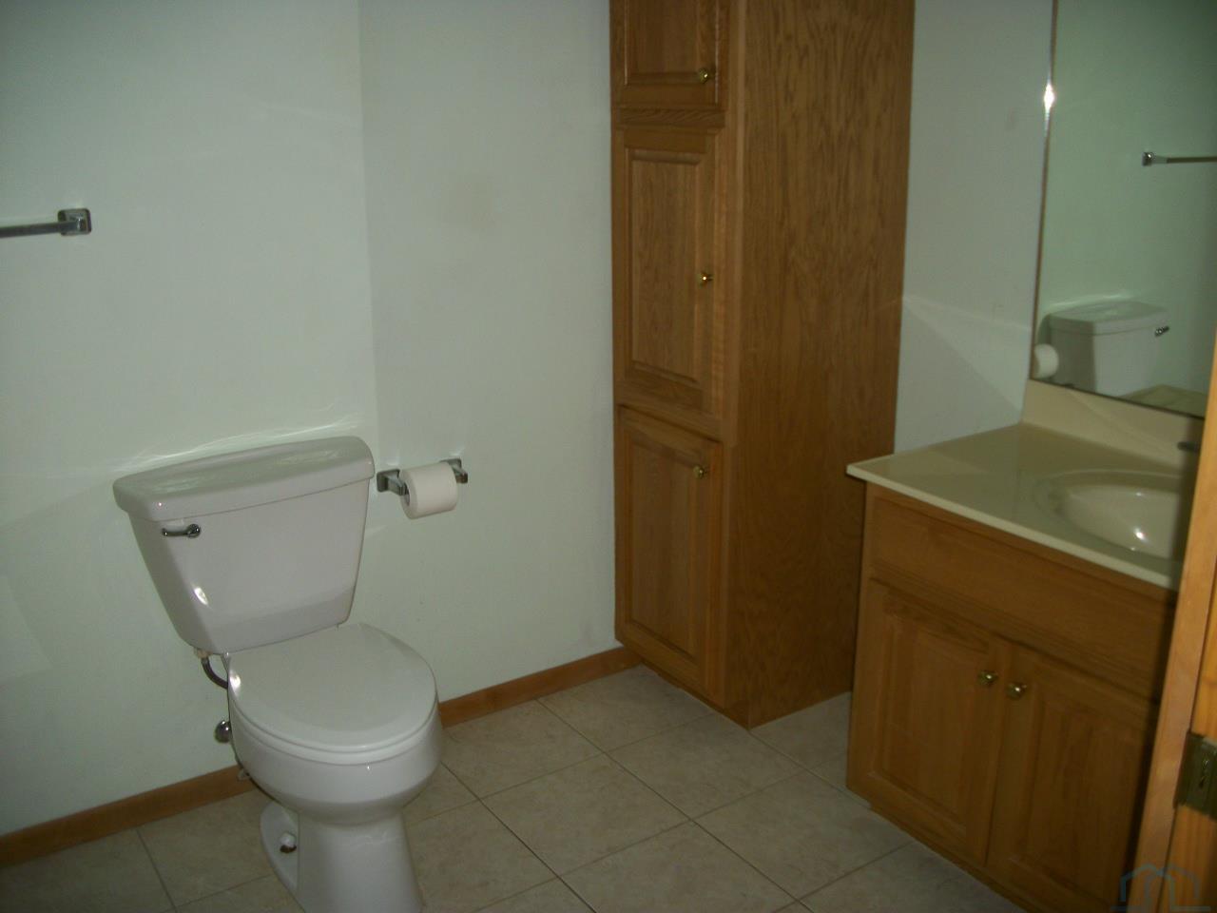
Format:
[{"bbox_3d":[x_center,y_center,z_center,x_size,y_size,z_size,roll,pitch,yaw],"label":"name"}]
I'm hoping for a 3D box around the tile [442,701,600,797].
[{"bbox_3d":[-0.234,0.706,2.743,0.330,0.010,0.325,-11,19,-32],"label":"tile"}]

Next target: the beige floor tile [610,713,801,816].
[{"bbox_3d":[0.226,0.726,2.657,0.330,0.010,0.330,-11,19,-32],"label":"beige floor tile"}]

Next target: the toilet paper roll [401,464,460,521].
[{"bbox_3d":[-0.410,0.079,2.566,0.100,0.112,0.112,-11,19,-32],"label":"toilet paper roll"}]

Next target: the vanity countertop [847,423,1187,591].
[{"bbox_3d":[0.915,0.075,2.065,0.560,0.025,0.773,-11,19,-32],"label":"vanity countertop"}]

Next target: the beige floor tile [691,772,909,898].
[{"bbox_3d":[0.411,0.801,2.390,0.330,0.010,0.330,-11,19,-32],"label":"beige floor tile"}]

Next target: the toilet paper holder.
[{"bbox_3d":[-0.417,0.051,2.591,0.212,0.050,0.075,-11,19,-32],"label":"toilet paper holder"}]

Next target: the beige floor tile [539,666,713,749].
[{"bbox_3d":[0.043,0.651,2.921,0.330,0.010,0.325,-11,19,-32],"label":"beige floor tile"}]

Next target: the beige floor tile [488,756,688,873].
[{"bbox_3d":[-0.052,0.780,2.480,0.330,0.010,0.330,-11,19,-32],"label":"beige floor tile"}]

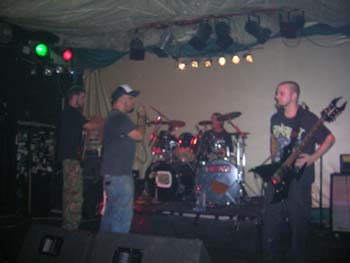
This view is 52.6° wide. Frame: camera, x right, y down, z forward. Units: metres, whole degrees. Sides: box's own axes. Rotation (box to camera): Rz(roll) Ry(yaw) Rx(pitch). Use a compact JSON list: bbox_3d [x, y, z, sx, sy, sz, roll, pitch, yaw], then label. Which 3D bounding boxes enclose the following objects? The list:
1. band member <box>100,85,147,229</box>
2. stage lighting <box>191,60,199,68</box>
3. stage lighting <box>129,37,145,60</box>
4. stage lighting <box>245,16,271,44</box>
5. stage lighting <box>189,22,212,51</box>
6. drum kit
[{"bbox_3d":[-0.525,0.410,3.550,0.500,1.770,0.550,0,0,-5],"label":"band member"},{"bbox_3d":[0.305,-0.975,5.204,0.130,0.130,0.150,0,7,15],"label":"stage lighting"},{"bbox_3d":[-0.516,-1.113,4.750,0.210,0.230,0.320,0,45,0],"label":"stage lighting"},{"bbox_3d":[0.967,-1.184,4.150,0.230,0.230,0.330,0,34,-46],"label":"stage lighting"},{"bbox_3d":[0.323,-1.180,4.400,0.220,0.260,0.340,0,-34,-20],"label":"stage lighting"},{"bbox_3d":[0.330,0.330,5.000,1.650,1.280,1.200,0,0,22],"label":"drum kit"}]

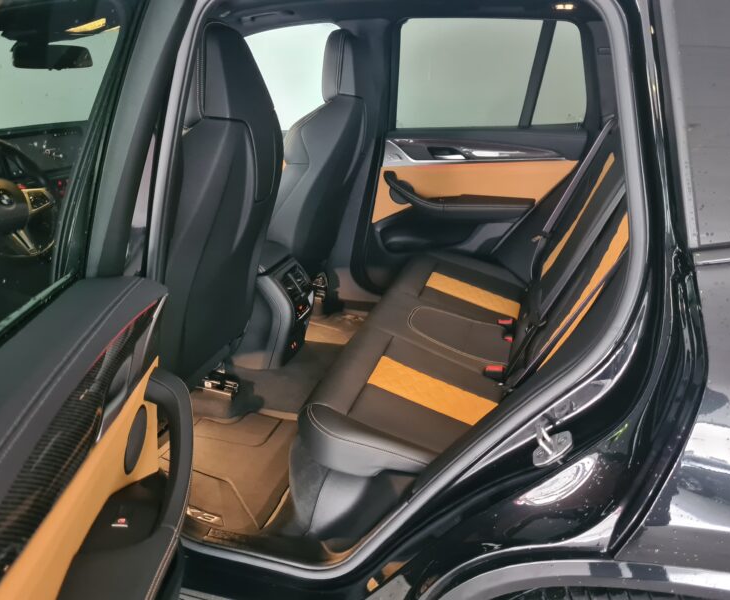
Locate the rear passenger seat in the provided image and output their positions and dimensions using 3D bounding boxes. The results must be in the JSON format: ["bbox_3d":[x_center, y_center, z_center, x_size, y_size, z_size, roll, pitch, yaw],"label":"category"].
[{"bbox_3d":[0.416,-0.033,1.789,0.910,1.000,1.320,7,24,17],"label":"rear passenger seat"}]

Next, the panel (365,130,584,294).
[{"bbox_3d":[0.415,-0.354,2.466,0.840,0.710,0.130,7,24,17],"label":"panel"}]

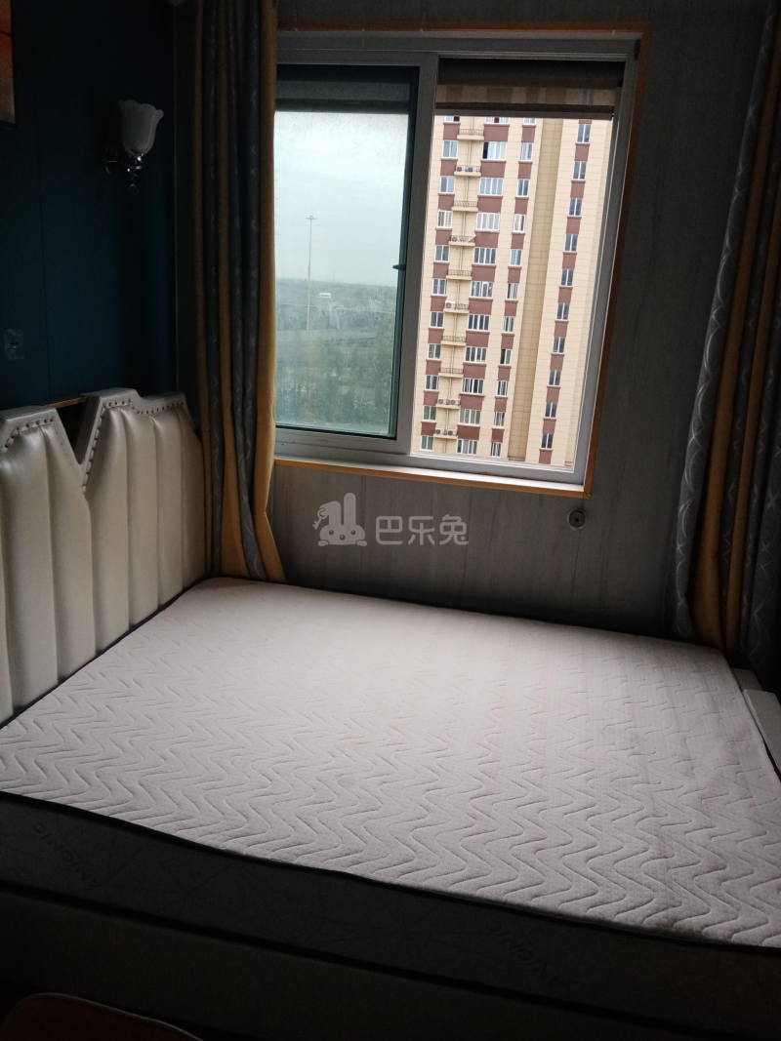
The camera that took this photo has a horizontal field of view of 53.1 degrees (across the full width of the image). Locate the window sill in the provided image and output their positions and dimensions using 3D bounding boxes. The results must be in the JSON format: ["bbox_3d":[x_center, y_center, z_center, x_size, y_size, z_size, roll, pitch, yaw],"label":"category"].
[{"bbox_3d":[0.057,-0.195,3.057,1.387,0.030,0.140,7,16,11],"label":"window sill"}]

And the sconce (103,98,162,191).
[{"bbox_3d":[-0.793,-1.155,2.446,0.178,0.257,0.137,6,14,11],"label":"sconce"}]

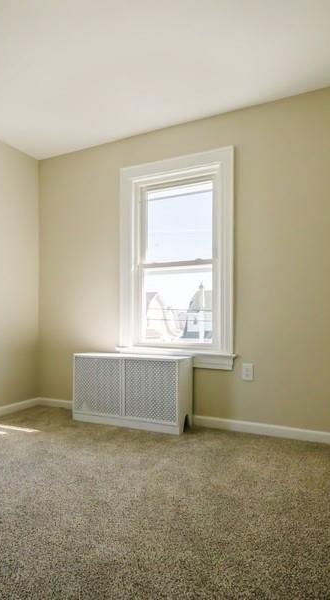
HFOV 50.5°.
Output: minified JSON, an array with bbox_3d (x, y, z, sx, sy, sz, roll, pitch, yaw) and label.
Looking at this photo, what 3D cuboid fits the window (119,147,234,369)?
[{"bbox_3d":[0.060,-0.309,2.806,1.030,1.665,0.140,-1,-2,26],"label":"window"}]

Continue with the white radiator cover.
[{"bbox_3d":[-0.258,0.698,2.751,0.930,0.515,0.260,-1,-2,26],"label":"white radiator cover"}]

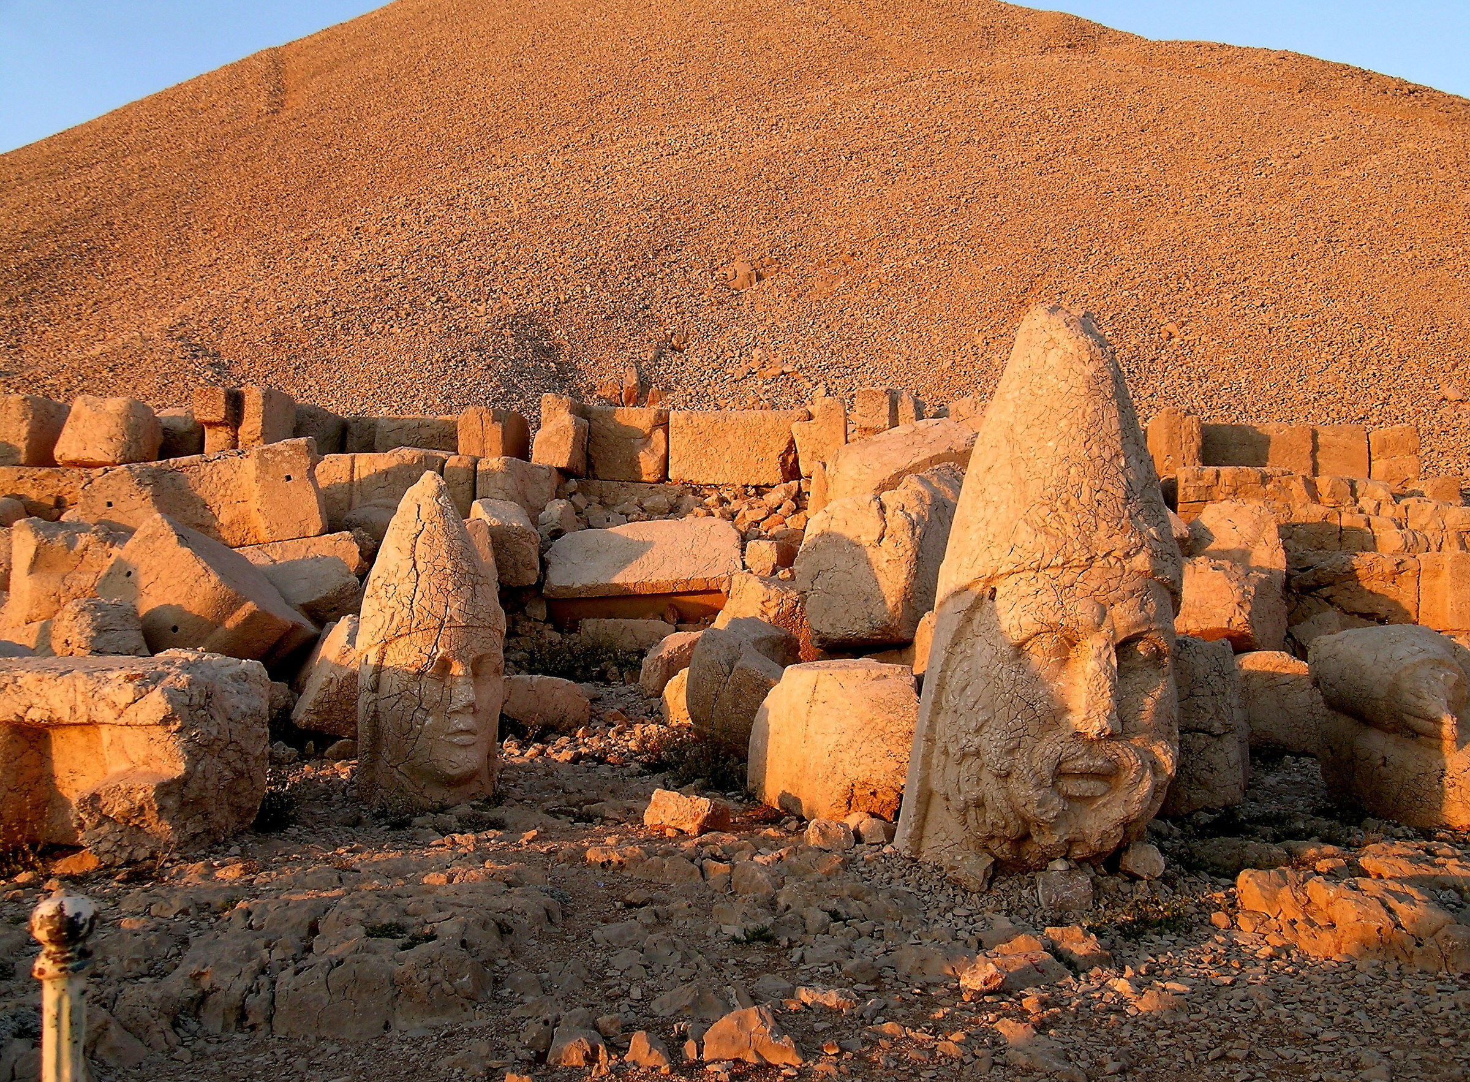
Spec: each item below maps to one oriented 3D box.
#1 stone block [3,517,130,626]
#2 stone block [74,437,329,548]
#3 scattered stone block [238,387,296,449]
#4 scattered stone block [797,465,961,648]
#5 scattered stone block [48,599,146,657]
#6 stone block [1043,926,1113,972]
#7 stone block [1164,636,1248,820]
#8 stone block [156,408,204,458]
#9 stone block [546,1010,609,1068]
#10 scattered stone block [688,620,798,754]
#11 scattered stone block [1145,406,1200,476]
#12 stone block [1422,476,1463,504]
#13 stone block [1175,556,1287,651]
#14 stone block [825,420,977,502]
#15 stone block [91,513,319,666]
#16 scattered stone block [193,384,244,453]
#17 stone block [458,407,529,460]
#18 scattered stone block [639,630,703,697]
[{"bbox_3d":[-5.179,0.255,11.600,0.900,0.820,0.750,1,-2,-20],"label":"stone block"},{"bbox_3d":[-4.899,-0.441,13.800,2.100,0.780,0.800,-9,0,-12],"label":"stone block"},{"bbox_3d":[-5.038,-1.317,16.000,0.360,0.700,0.620,0,-1,15],"label":"scattered stone block"},{"bbox_3d":[1.182,0.134,12.000,1.050,1.300,1.050,0,-1,27],"label":"scattered stone block"},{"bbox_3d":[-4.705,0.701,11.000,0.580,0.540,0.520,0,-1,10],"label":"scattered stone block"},{"bbox_3d":[1.349,1.603,5.850,0.250,0.150,0.180,0,-2,10],"label":"stone block"},{"bbox_3d":[2.979,1.187,9.750,0.720,1.100,0.650,0,-1,22],"label":"stone block"},{"bbox_3d":[-5.477,-1.044,14.600,0.500,0.500,0.480,0,-1,0],"label":"stone block"},{"bbox_3d":[-0.506,1.608,4.800,0.175,0.140,0.150,0,-1,10],"label":"stone block"},{"bbox_3d":[0.109,1.060,11.200,0.850,0.930,0.800,0,-2,10],"label":"scattered stone block"},{"bbox_3d":[4.952,-1.136,16.800,0.500,0.740,0.520,0,-1,15],"label":"scattered stone block"},{"bbox_3d":[7.086,-0.512,14.900,0.410,0.270,0.340,0,-1,0],"label":"stone block"},{"bbox_3d":[4.106,0.517,12.300,0.760,0.720,0.660,-1,-2,38],"label":"stone block"},{"bbox_3d":[1.735,-0.797,16.000,1.600,0.950,0.850,-12,-3,5],"label":"stone block"},{"bbox_3d":[-4.464,0.453,12.600,1.450,0.900,0.750,39,3,1],"label":"stone block"},{"bbox_3d":[-5.545,-1.317,16.000,0.420,0.720,0.500,0,-1,14],"label":"scattered stone block"},{"bbox_3d":[-2.778,-1.228,17.000,0.550,0.570,0.620,0,-1,17],"label":"stone block"},{"bbox_3d":[-0.454,0.922,11.200,0.500,0.480,0.500,0,-1,-20],"label":"scattered stone block"}]

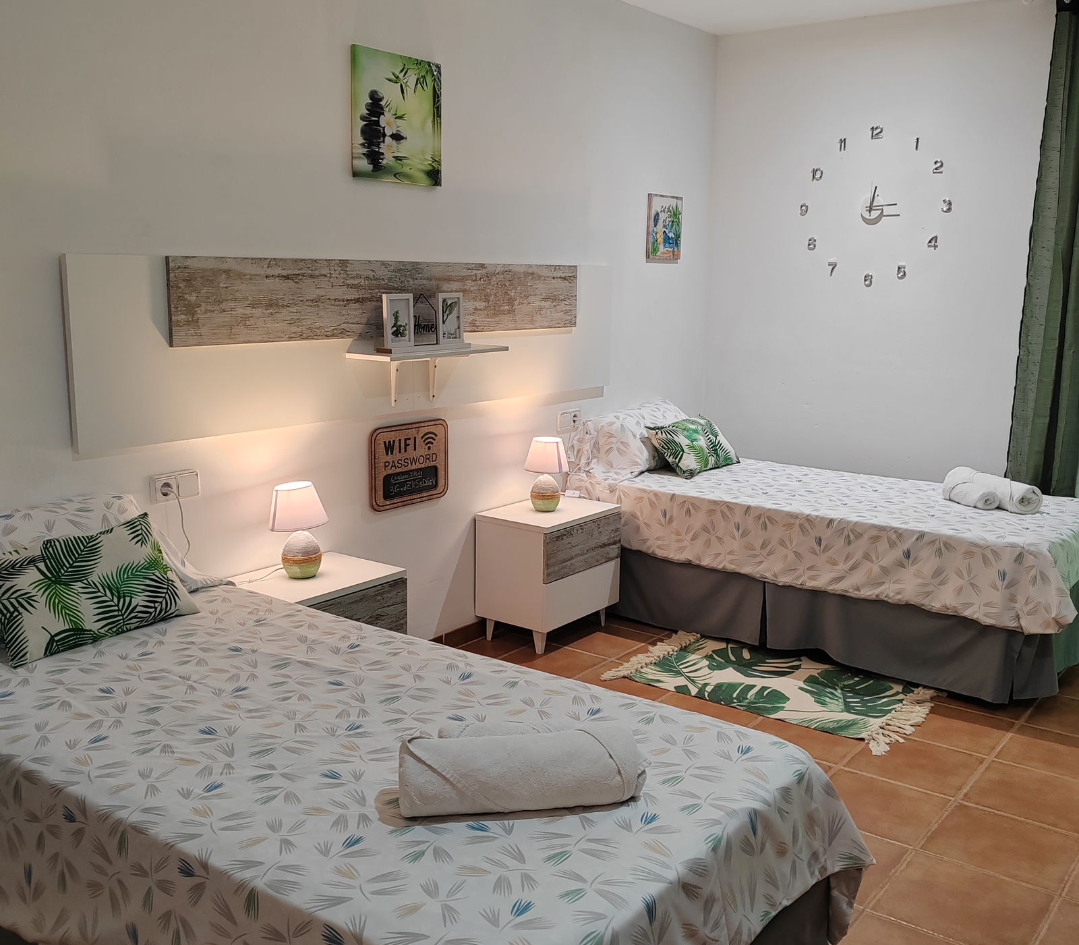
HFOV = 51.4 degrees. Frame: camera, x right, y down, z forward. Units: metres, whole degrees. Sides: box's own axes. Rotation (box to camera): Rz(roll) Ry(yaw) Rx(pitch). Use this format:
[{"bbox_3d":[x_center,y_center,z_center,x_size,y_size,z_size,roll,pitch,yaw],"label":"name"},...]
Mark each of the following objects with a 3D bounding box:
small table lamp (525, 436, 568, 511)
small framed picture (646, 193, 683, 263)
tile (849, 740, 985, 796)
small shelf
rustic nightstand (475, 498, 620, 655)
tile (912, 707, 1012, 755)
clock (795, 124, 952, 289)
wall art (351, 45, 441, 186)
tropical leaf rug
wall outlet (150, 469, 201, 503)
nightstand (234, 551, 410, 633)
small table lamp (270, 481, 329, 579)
[{"bbox_3d":[0.029,0.010,4.335,0.172,0.281,0.172,1,10,0],"label":"small table lamp"},{"bbox_3d":[0.566,-1.103,5.064,0.018,0.280,0.281,9,13,36],"label":"small framed picture"},{"bbox_3d":[1.108,0.861,3.310,0.323,0.012,0.328,9,13,36],"label":"tile"},{"bbox_3d":[-0.361,-0.313,3.738,0.197,0.188,0.596,9,13,36],"label":"small shelf"},{"bbox_3d":[0.040,0.388,4.380,0.326,0.495,0.506,9,13,36],"label":"rustic nightstand"},{"bbox_3d":[1.310,0.815,3.580,0.323,0.012,0.328,9,13,36],"label":"tile"},{"bbox_3d":[1.459,-1.165,4.931,0.690,0.690,0.030,8,13,36],"label":"clock"},{"bbox_3d":[-0.457,-1.147,3.641,0.017,0.394,0.400,9,13,36],"label":"wall art"},{"bbox_3d":[0.804,0.733,3.917,1.038,0.012,0.635,9,13,36],"label":"tropical leaf rug"},{"bbox_3d":[-1.019,0.041,3.150,0.015,0.080,0.153,8,13,36],"label":"wall outlet"},{"bbox_3d":[-0.700,0.561,3.421,0.335,0.499,0.506,8,13,36],"label":"nightstand"},{"bbox_3d":[-0.721,0.175,3.361,0.175,0.284,0.175,1,10,0],"label":"small table lamp"}]

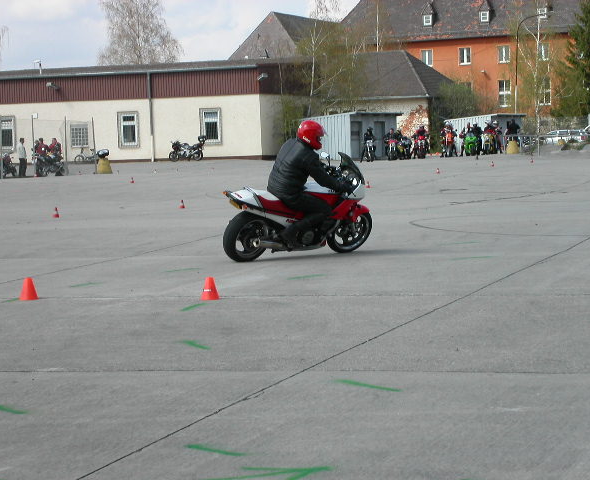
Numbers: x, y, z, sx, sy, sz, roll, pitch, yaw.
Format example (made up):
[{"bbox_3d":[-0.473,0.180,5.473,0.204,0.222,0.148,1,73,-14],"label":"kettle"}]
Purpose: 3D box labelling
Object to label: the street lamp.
[{"bbox_3d":[15.742,-10.747,139.770,2.350,8.776,0.350,-2,3,0],"label":"street lamp"}]

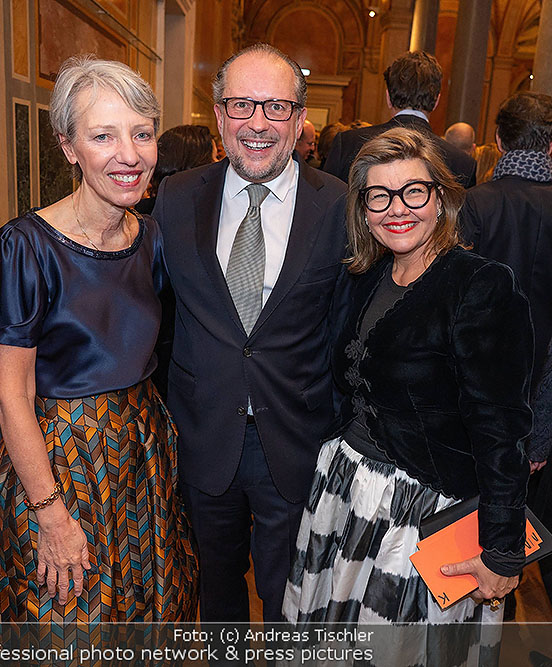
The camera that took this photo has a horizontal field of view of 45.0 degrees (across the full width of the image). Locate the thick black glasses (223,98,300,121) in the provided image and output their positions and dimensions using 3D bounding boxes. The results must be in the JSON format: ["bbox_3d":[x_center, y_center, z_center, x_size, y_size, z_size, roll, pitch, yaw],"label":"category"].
[{"bbox_3d":[-0.026,-0.436,1.318,0.146,0.046,0.145,4,15,3],"label":"thick black glasses"}]

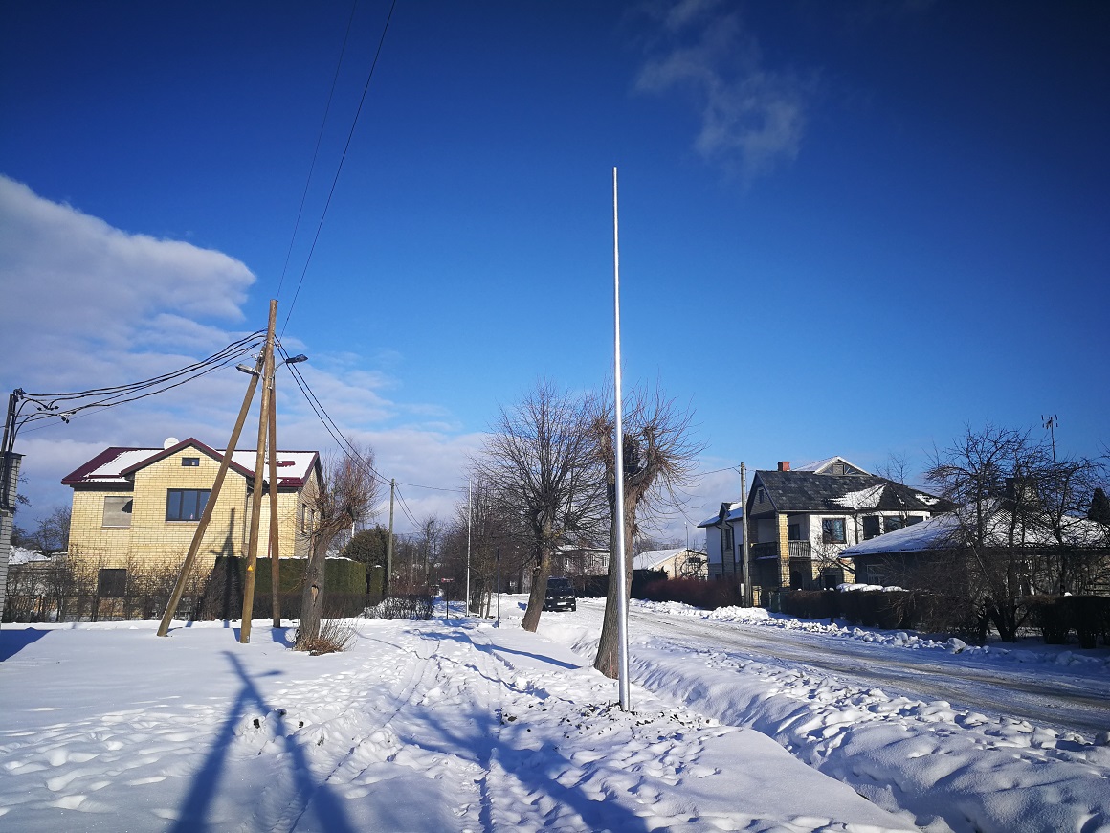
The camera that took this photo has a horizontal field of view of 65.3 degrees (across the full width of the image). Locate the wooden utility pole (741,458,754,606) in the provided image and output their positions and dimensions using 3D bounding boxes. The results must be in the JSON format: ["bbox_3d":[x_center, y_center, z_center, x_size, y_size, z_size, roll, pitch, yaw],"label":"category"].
[{"bbox_3d":[10.580,6.534,47.619,0.260,8.200,0.260,1,-11,-6],"label":"wooden utility pole"}]

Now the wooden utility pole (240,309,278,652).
[{"bbox_3d":[-8.140,1.344,23.922,0.280,9.520,0.280,1,-11,-6],"label":"wooden utility pole"}]

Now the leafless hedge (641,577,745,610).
[{"bbox_3d":[8.965,11.795,58.025,1.300,1.750,23.000,1,-11,-6],"label":"leafless hedge"}]

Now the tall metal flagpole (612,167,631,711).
[{"bbox_3d":[0.870,0.086,11.609,0.140,7.380,0.140,1,-11,-6],"label":"tall metal flagpole"}]

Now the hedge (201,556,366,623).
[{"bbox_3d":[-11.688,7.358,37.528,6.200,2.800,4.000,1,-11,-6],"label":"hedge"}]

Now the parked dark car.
[{"bbox_3d":[0.084,10.196,50.008,1.880,1.920,4.750,1,-11,-7],"label":"parked dark car"}]

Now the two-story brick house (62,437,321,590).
[{"bbox_3d":[-17.421,5.436,42.130,10.900,8.300,9.400,1,-11,-6],"label":"two-story brick house"}]

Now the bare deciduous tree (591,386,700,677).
[{"bbox_3d":[1.620,1.967,15.659,2.000,5.200,2.000,1,-11,-6],"label":"bare deciduous tree"}]

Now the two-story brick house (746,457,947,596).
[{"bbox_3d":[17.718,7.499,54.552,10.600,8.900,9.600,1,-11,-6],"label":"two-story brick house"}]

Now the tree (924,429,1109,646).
[{"bbox_3d":[13.050,3.288,24.722,5.000,6.000,4.500,1,-11,-6],"label":"tree"}]

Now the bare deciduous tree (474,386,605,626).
[{"bbox_3d":[-0.550,2.993,30.275,4.700,8.650,4.600,1,-11,-6],"label":"bare deciduous tree"}]

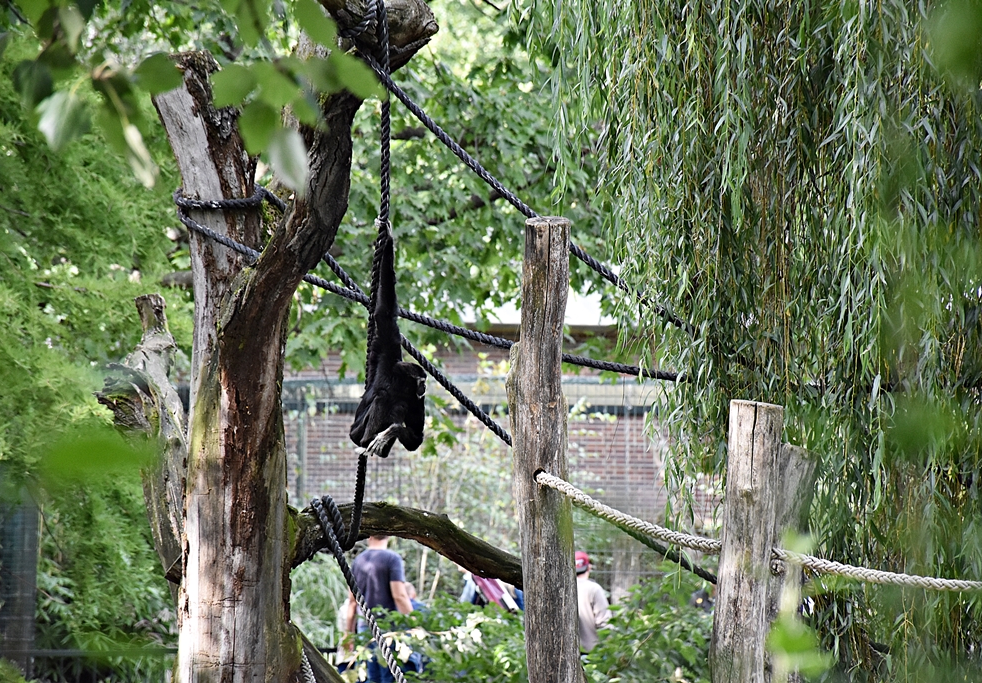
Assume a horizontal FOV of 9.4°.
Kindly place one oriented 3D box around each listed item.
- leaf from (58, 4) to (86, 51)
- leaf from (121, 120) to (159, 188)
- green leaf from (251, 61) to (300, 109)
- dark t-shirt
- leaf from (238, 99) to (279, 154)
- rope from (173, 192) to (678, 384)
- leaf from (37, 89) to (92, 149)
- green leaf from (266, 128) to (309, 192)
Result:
[{"bbox_3d":[-0.702,-0.524,10.000,0.047,0.080,0.030,0,-1,0],"label":"leaf"},{"bbox_3d":[-0.586,-0.310,10.000,0.042,0.116,0.030,-20,-1,0],"label":"leaf"},{"bbox_3d":[-0.361,-0.430,10.000,0.080,0.080,0.030,0,-1,0],"label":"green leaf"},{"bbox_3d":[-0.927,2.010,49.000,0.451,0.640,0.270,0,-1,15],"label":"dark t-shirt"},{"bbox_3d":[-0.389,-0.360,10.000,0.070,0.094,0.030,0,-1,0],"label":"leaf"},{"bbox_3d":[-0.255,-0.229,24.000,2.041,0.771,0.500,0,-1,0],"label":"rope"},{"bbox_3d":[-0.714,-0.370,10.000,0.090,0.100,0.030,0,-1,0],"label":"leaf"},{"bbox_3d":[-0.339,-0.301,10.000,0.059,0.117,0.030,-17,-1,0],"label":"green leaf"}]

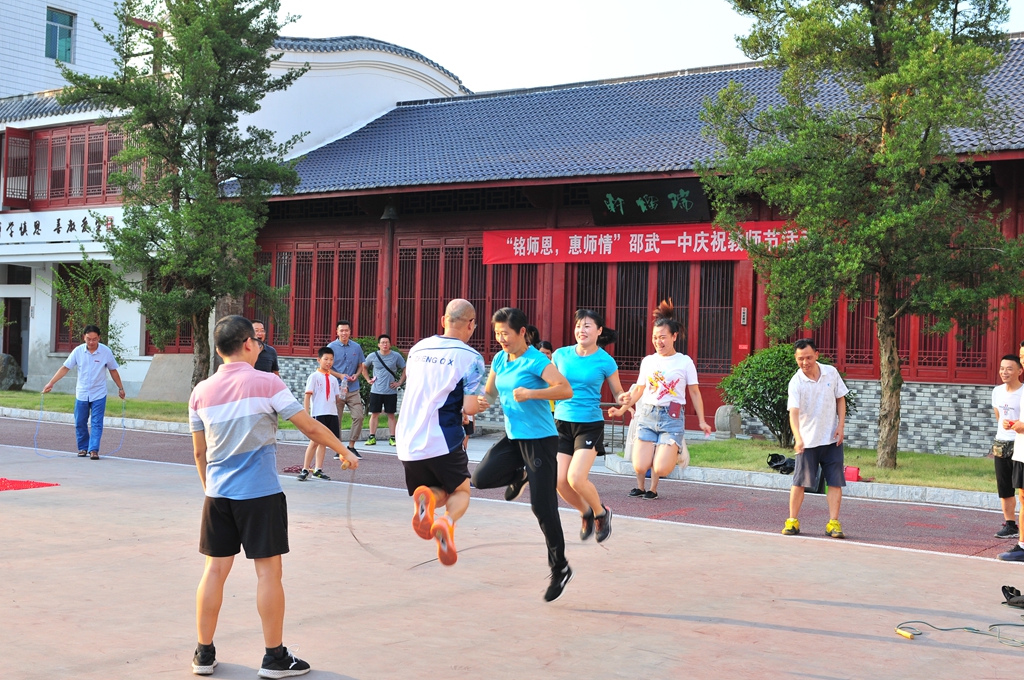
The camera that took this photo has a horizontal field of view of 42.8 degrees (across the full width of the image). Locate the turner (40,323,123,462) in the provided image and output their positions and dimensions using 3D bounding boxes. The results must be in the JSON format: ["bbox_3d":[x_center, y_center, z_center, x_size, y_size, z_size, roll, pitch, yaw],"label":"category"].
[{"bbox_3d":[-5.315,0.651,16.209,0.980,1.677,0.420,2,0,0],"label":"turner"}]

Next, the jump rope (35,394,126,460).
[{"bbox_3d":[-5.328,1.056,16.135,1.170,0.805,0.300,2,0,0],"label":"jump rope"}]

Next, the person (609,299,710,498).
[{"bbox_3d":[1.058,0.386,9.250,0.650,1.359,0.480,2,0,14],"label":"person"}]

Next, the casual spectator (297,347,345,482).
[{"bbox_3d":[-2.141,0.833,14.613,0.430,1.511,0.330,2,0,-27],"label":"casual spectator"}]

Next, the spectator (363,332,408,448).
[{"bbox_3d":[-1.900,0.758,19.627,0.600,1.672,0.350,2,0,-5],"label":"spectator"}]

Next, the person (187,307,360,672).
[{"bbox_3d":[-1.158,0.742,6.321,0.620,1.722,0.620,2,0,30],"label":"person"}]

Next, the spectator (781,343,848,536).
[{"bbox_3d":[2.629,0.856,11.358,0.530,1.728,0.400,2,0,18],"label":"spectator"}]

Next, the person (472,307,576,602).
[{"bbox_3d":[0.076,0.698,7.967,0.480,1.805,0.520,2,0,38],"label":"person"}]

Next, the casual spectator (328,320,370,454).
[{"bbox_3d":[-2.184,0.640,17.244,0.500,1.785,0.380,2,0,-9],"label":"casual spectator"}]

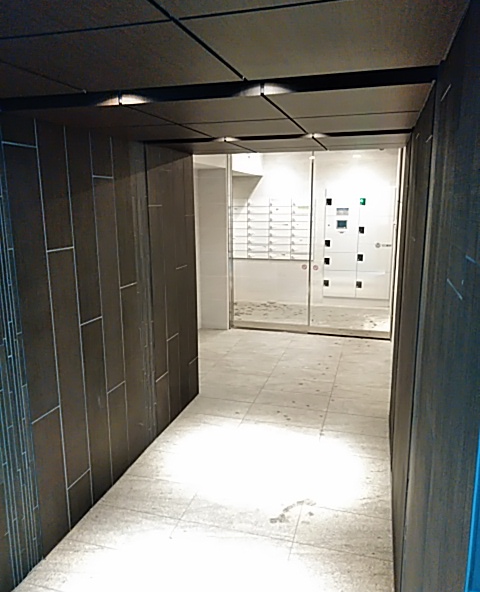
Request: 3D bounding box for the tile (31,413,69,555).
[{"bbox_3d":[-0.901,0.878,2.384,0.020,0.664,0.197,3,12,16],"label":"tile"}]

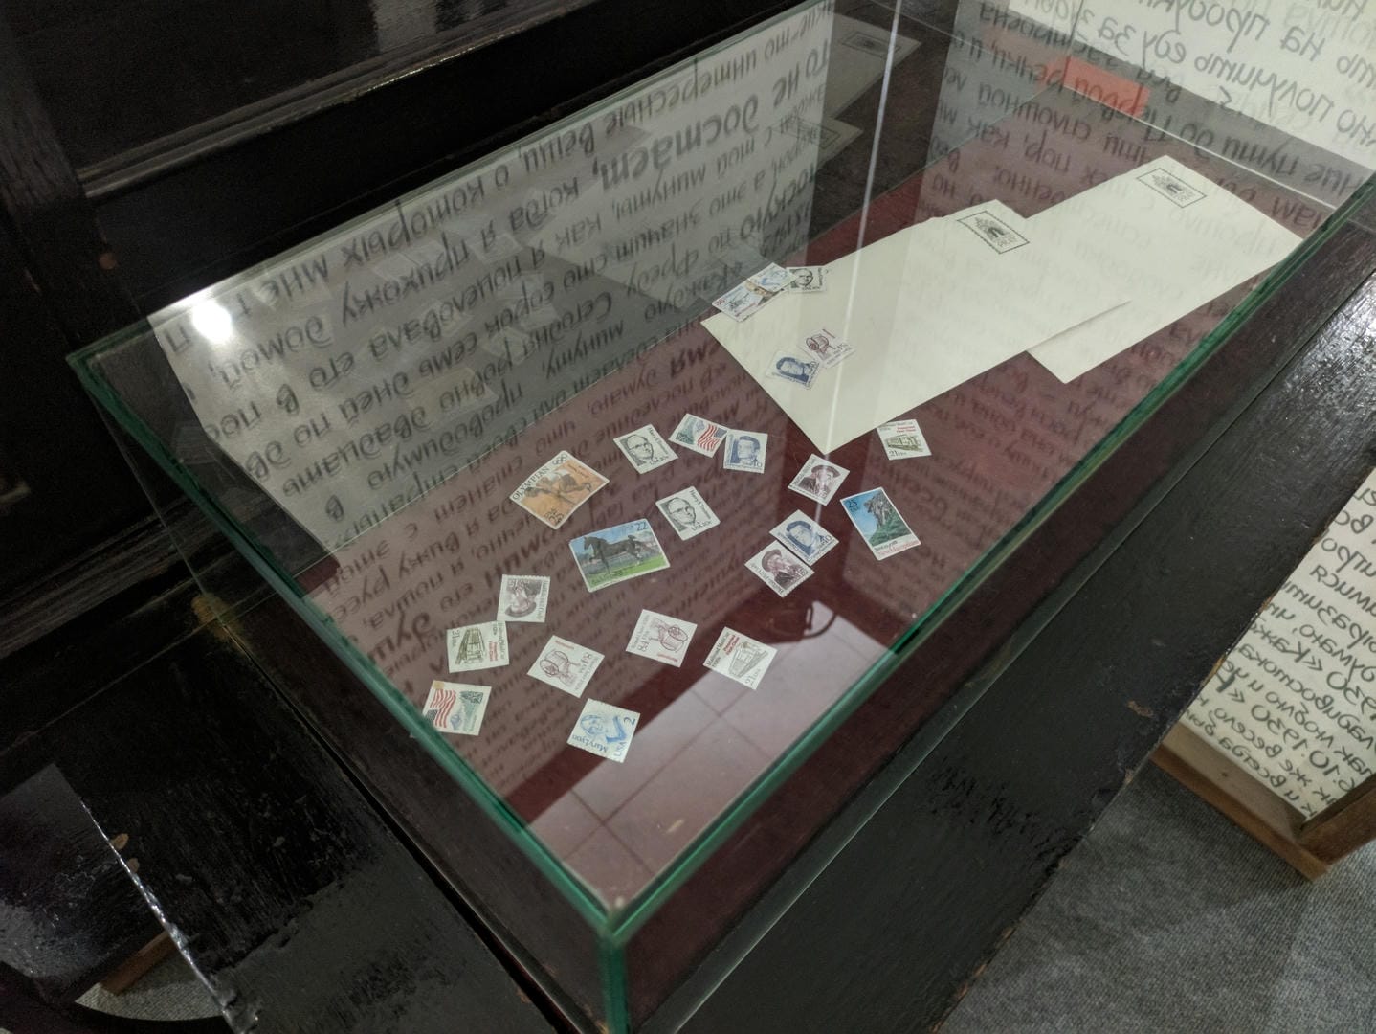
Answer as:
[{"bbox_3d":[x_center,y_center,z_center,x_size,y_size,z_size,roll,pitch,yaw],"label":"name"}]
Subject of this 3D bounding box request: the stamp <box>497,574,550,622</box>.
[{"bbox_3d":[-0.074,0.037,0.450,0.022,0.001,0.025,2,53,-1],"label":"stamp"}]

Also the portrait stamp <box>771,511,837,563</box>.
[{"bbox_3d":[0.057,0.010,0.488,0.022,0.001,0.025,-38,63,-26],"label":"portrait stamp"}]

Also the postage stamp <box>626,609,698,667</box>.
[{"bbox_3d":[-0.011,0.054,0.441,0.025,0.001,0.022,16,54,9],"label":"postage stamp"}]

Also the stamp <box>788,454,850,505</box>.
[{"bbox_3d":[0.066,-0.019,0.498,0.022,0.001,0.025,27,57,17],"label":"stamp"}]

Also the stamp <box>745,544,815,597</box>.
[{"bbox_3d":[0.044,0.025,0.476,0.022,0.001,0.025,-36,62,-25],"label":"stamp"}]

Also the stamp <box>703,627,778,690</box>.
[{"bbox_3d":[0.024,0.063,0.447,0.025,0.001,0.022,24,56,14],"label":"stamp"}]

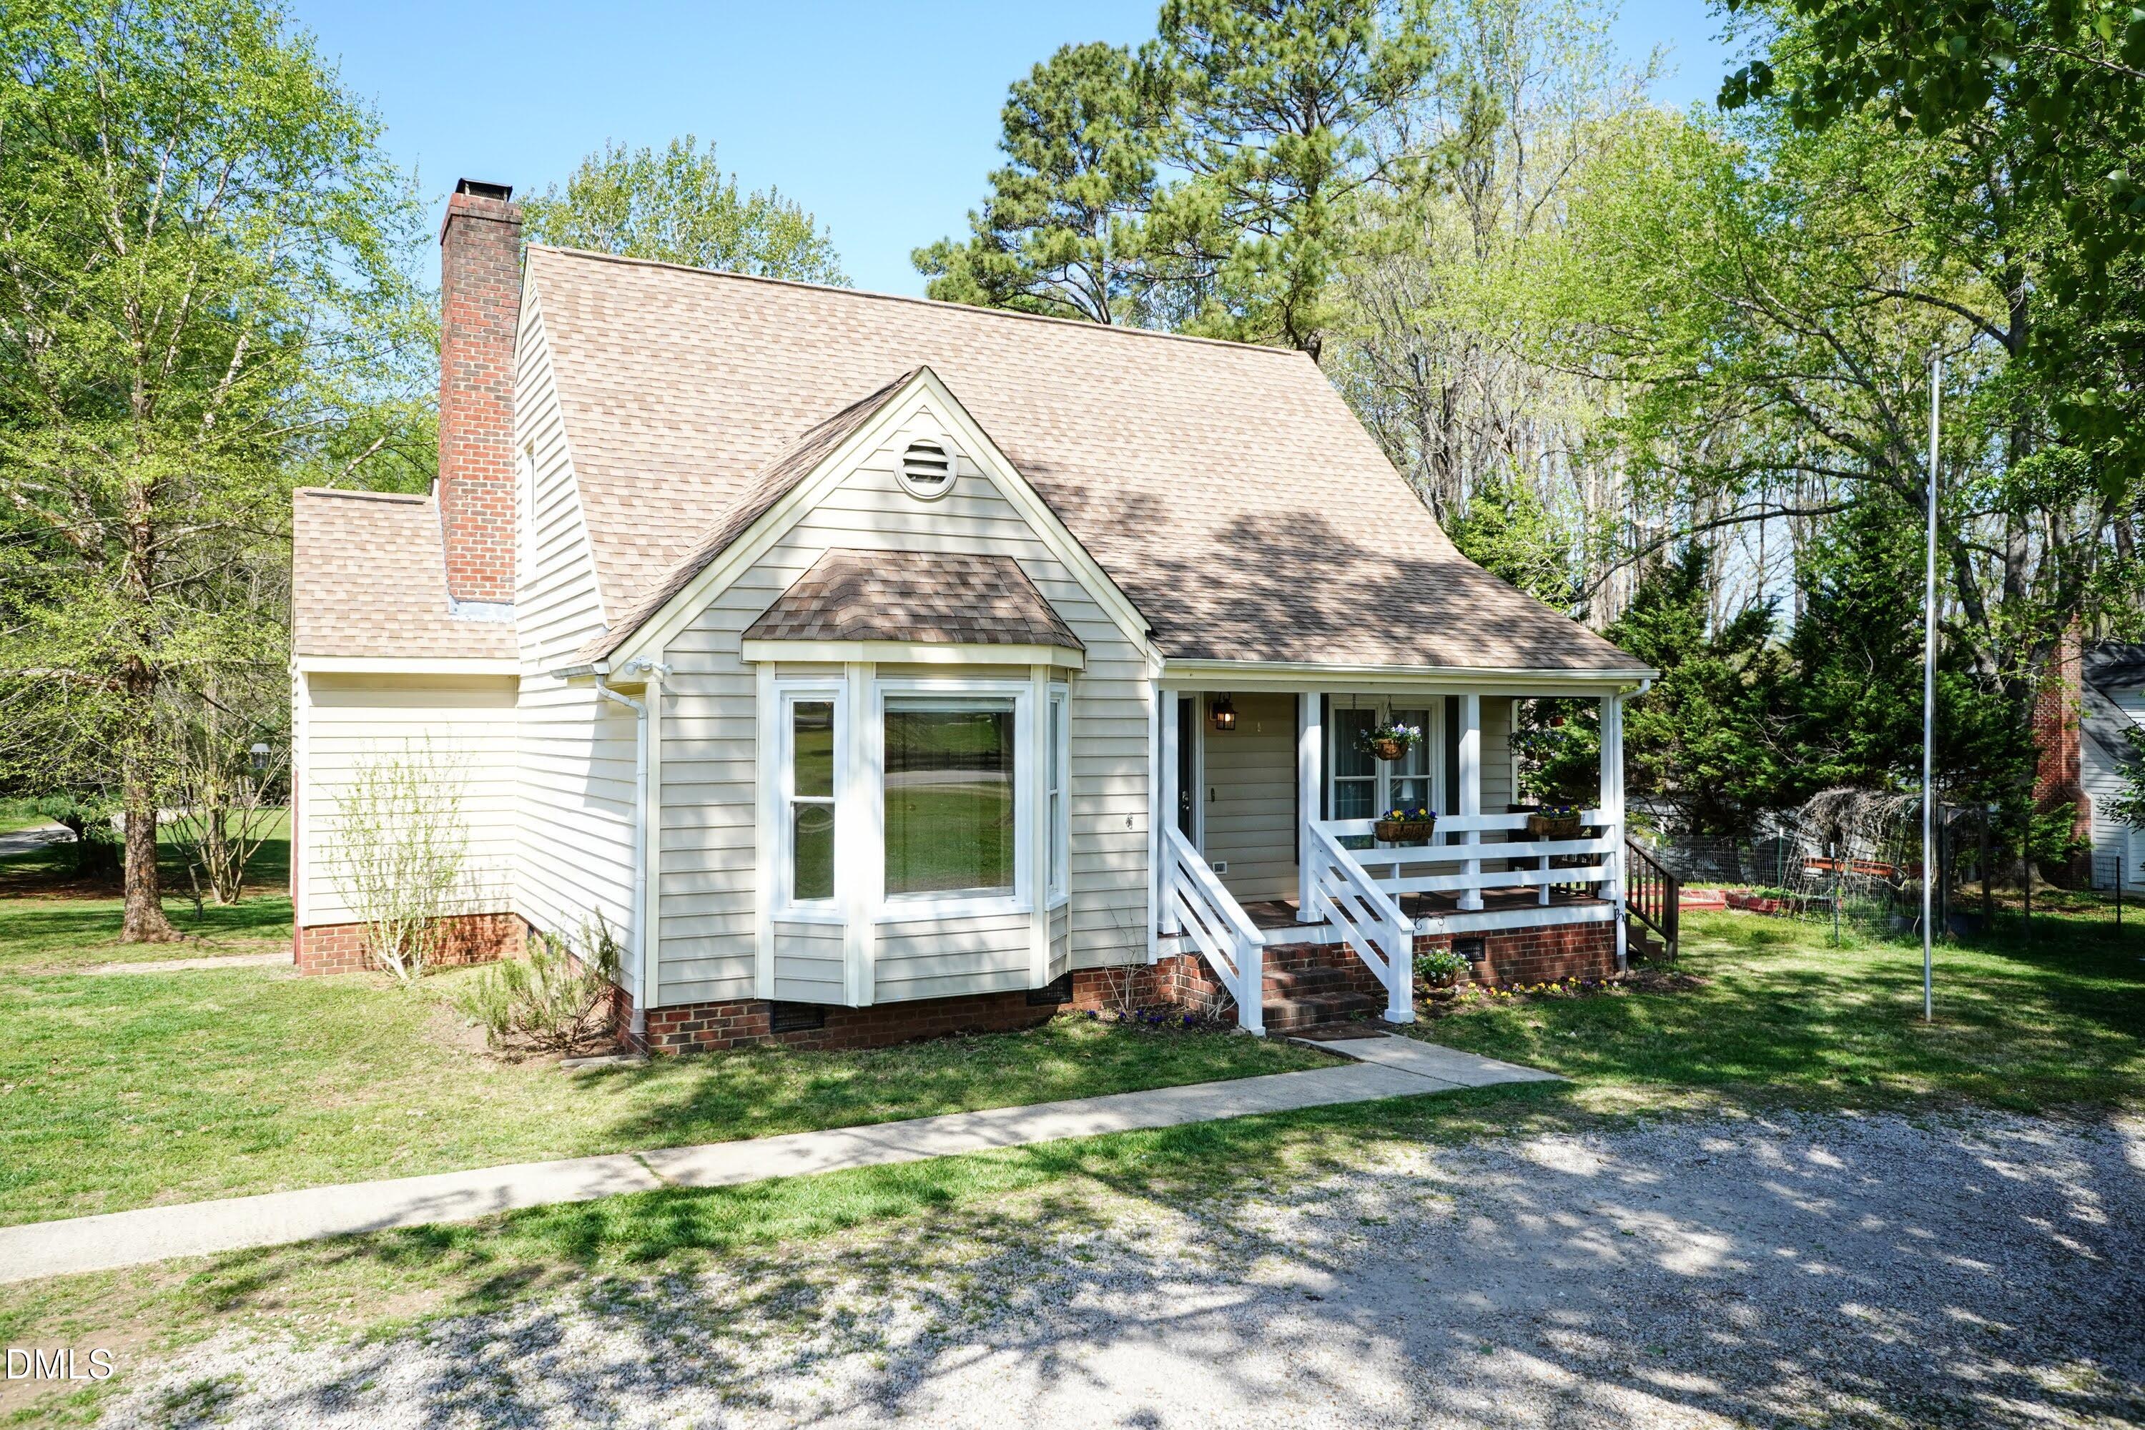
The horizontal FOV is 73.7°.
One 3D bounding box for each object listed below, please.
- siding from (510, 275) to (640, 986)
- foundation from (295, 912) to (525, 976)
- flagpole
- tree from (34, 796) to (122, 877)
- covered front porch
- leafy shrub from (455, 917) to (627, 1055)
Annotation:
[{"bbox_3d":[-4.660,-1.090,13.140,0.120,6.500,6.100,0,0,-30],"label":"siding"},{"bbox_3d":[-7.100,2.450,15.380,2.150,0.500,0.200,0,0,-27],"label":"foundation"},{"bbox_3d":[7.400,-0.240,12.300,0.065,5.720,0.065,1,0,0],"label":"flagpole"},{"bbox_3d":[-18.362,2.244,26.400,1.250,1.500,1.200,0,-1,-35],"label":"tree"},{"bbox_3d":[3.190,1.150,13.950,5.900,2.970,3.200,0,0,-27],"label":"covered front porch"},{"bbox_3d":[-4.130,2.020,11.100,1.150,0.930,1.000,0,0,-27],"label":"leafy shrub"}]

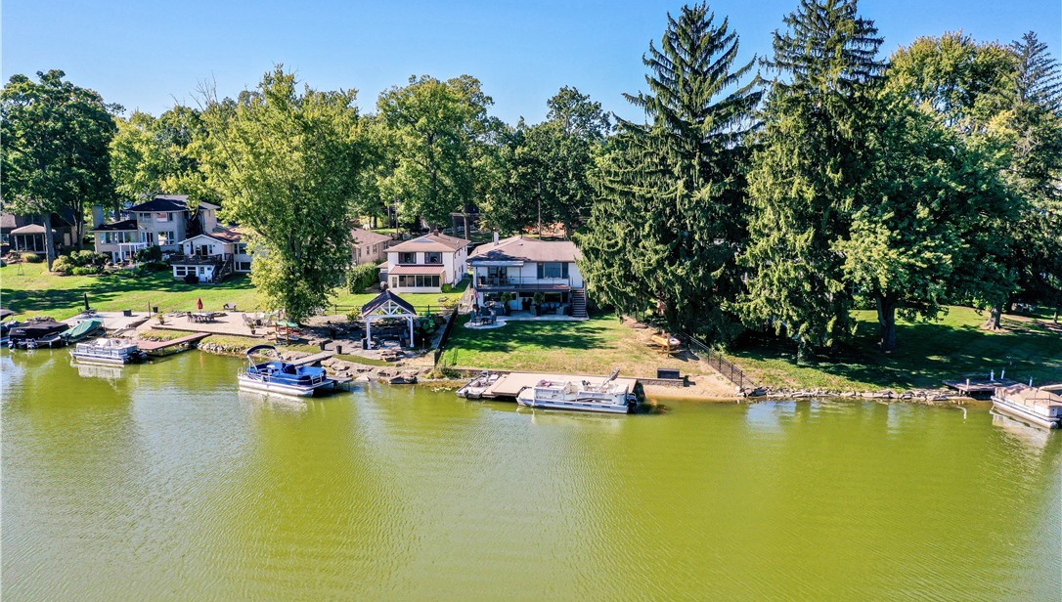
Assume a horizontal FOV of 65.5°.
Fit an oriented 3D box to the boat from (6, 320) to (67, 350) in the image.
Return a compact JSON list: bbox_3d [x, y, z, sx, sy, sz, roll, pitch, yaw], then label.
[{"bbox_3d":[-42.800,2.700,72.952,2.450,1.750,5.800,1,9,9],"label":"boat"}]

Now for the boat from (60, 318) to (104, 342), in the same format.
[{"bbox_3d":[-39.800,2.698,73.457,1.950,1.400,4.900,1,9,9],"label":"boat"}]

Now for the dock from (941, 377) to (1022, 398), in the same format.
[{"bbox_3d":[30.700,5.791,55.924,4.600,0.800,2.600,-1,9,-8],"label":"dock"}]

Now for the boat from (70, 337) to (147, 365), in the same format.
[{"bbox_3d":[-33.250,4.052,65.242,5.900,1.500,2.400,3,9,23],"label":"boat"}]

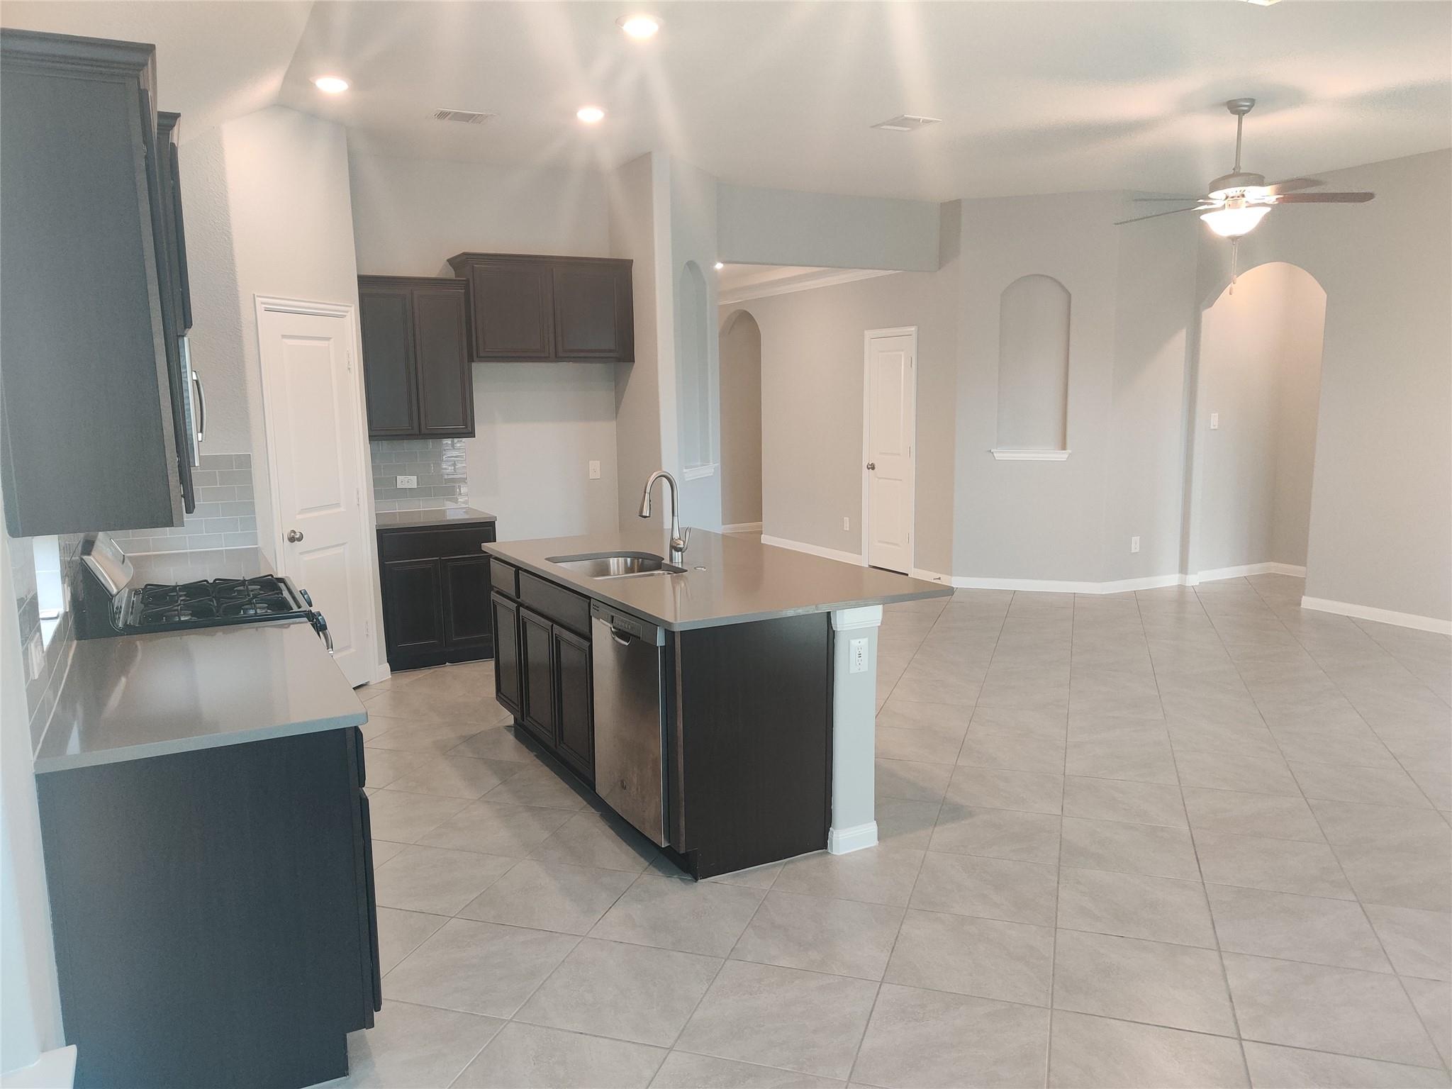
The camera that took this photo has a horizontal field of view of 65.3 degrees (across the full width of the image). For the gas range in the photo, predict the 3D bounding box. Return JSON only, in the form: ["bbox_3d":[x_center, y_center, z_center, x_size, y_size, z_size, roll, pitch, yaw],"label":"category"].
[{"bbox_3d":[-1.867,0.553,4.079,0.740,1.170,0.760,-5,9,-27],"label":"gas range"}]

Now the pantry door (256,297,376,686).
[{"bbox_3d":[-2.156,-0.194,6.027,0.050,2.080,0.740,2,9,19],"label":"pantry door"}]

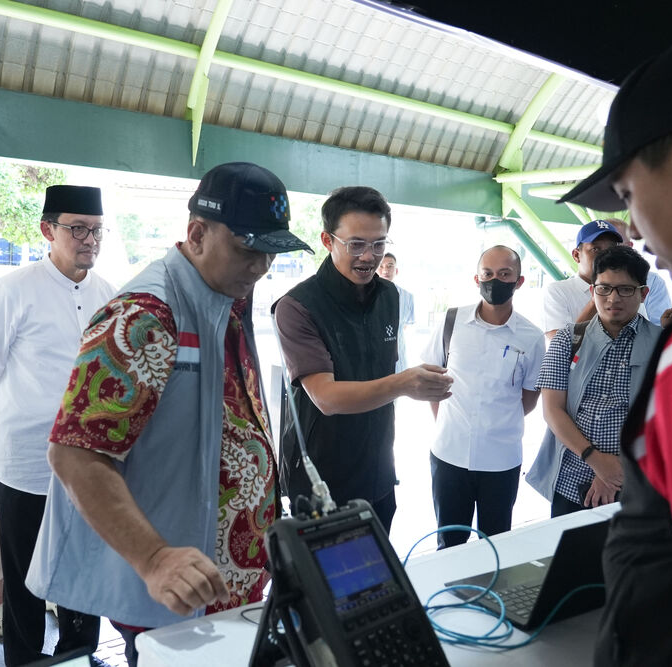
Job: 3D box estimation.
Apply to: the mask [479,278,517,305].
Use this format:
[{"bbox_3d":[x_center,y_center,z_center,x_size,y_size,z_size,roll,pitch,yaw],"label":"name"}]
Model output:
[{"bbox_3d":[0.605,-0.161,2.800,0.145,0.110,0.090,2,6,18],"label":"mask"}]

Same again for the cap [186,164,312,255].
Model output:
[{"bbox_3d":[-0.166,-0.242,1.440,0.258,0.145,0.172,27,15,27],"label":"cap"}]

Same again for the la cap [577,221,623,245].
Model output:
[{"bbox_3d":[1.054,-0.394,3.000,0.170,0.135,0.255,1,11,0],"label":"la cap"}]

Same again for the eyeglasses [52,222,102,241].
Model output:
[{"bbox_3d":[-0.863,-0.346,2.465,0.145,0.045,0.142,18,11,30],"label":"eyeglasses"}]

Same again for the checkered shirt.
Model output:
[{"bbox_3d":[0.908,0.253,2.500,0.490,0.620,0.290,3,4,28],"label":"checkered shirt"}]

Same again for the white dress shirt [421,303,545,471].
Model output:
[{"bbox_3d":[0.559,0.196,2.880,0.460,0.650,0.270,2,3,19],"label":"white dress shirt"}]

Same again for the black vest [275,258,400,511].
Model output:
[{"bbox_3d":[0.007,0.130,2.120,0.430,0.670,0.280,-2,5,-42],"label":"black vest"}]

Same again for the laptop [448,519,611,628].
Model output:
[{"bbox_3d":[0.467,0.453,1.574,0.345,0.225,0.316,-1,4,-32],"label":"laptop"}]

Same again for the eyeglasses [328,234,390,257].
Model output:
[{"bbox_3d":[0.065,-0.247,2.070,0.142,0.045,0.145,-1,19,-28],"label":"eyeglasses"}]

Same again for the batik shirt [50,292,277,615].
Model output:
[{"bbox_3d":[-0.327,0.205,1.490,0.380,0.710,0.520,12,9,36],"label":"batik shirt"}]

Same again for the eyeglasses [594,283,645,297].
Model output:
[{"bbox_3d":[0.929,-0.145,2.450,0.142,0.042,0.145,3,10,36],"label":"eyeglasses"}]

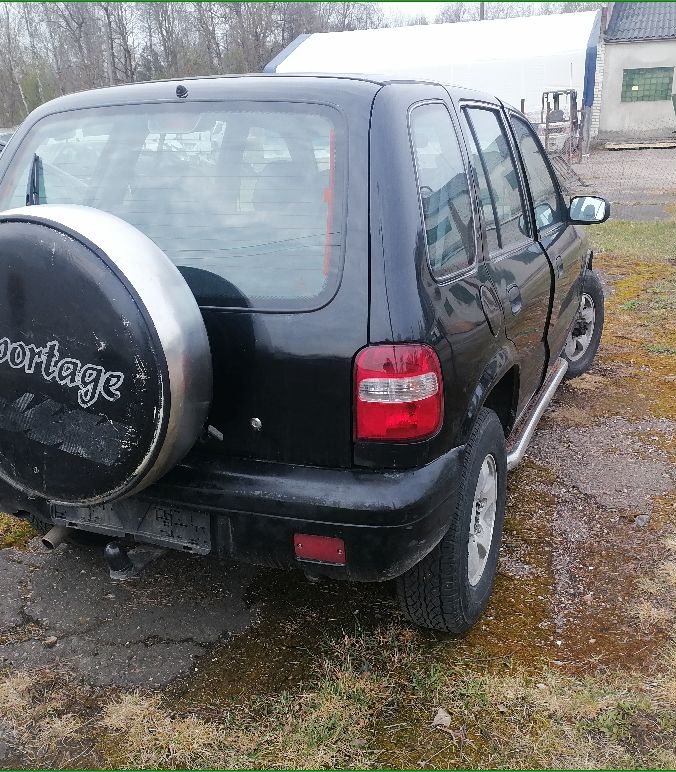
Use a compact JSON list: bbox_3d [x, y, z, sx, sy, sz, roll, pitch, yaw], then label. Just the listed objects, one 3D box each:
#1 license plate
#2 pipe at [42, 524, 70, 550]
[{"bbox_3d":[-0.552,0.339,2.041,0.520,0.113,0.025,6,19,22],"label":"license plate"},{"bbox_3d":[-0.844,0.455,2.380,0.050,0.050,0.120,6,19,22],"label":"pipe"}]

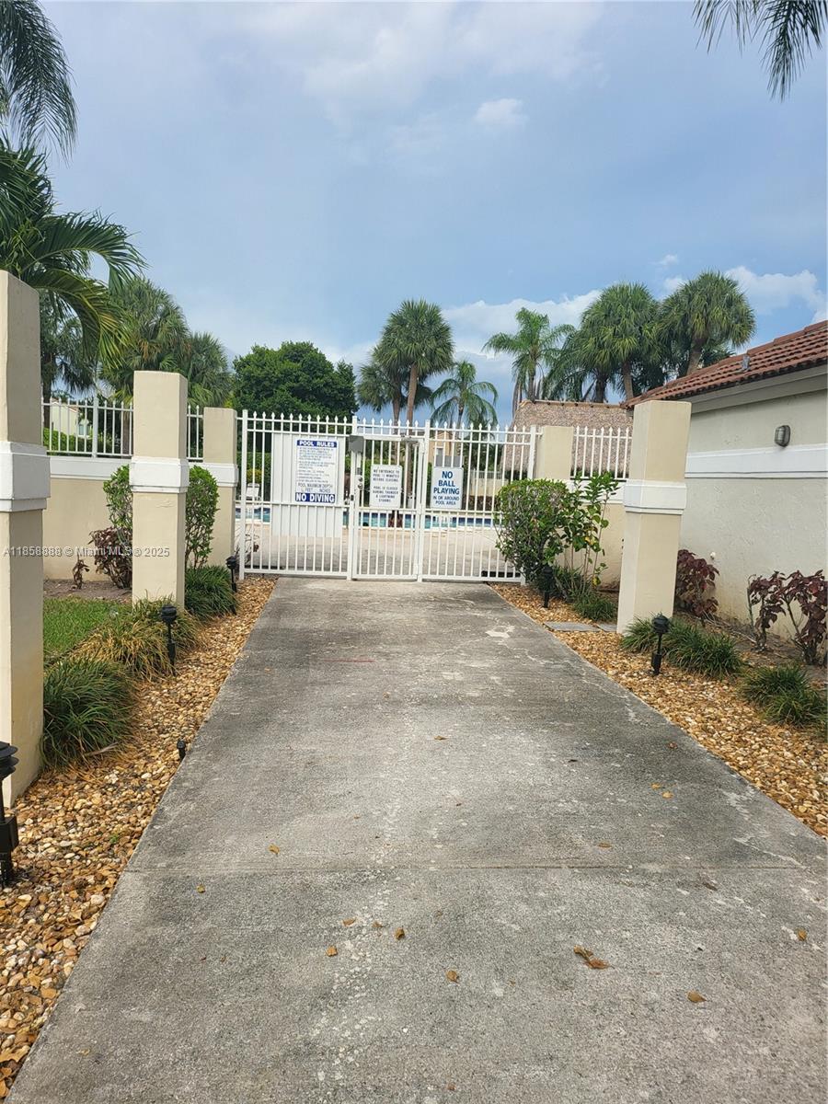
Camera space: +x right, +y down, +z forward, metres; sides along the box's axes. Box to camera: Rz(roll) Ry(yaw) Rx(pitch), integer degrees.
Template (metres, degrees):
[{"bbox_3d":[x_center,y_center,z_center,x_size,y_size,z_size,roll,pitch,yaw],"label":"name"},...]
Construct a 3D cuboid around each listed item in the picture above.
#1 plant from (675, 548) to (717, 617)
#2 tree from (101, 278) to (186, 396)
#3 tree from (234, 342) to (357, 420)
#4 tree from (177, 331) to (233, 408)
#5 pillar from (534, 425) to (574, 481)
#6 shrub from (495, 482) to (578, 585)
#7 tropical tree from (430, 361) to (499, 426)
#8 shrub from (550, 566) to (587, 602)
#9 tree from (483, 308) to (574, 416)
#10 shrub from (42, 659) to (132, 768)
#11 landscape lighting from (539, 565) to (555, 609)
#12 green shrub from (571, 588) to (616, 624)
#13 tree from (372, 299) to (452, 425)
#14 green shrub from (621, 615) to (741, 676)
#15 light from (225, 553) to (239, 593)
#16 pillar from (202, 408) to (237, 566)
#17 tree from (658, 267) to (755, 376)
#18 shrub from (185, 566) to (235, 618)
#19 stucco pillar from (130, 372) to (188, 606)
[{"bbox_3d":[3.171,0.374,8.772,0.700,0.870,0.700,2,6,-6],"label":"plant"},{"bbox_3d":[-9.468,-5.605,26.721,3.298,7.657,3.298,2,6,-6],"label":"tree"},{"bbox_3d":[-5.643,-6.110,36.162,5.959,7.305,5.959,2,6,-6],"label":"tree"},{"bbox_3d":[-8.352,-5.213,29.903,2.800,6.564,2.800,2,6,-6],"label":"tree"},{"bbox_3d":[1.977,-0.643,11.142,0.430,2.300,0.430,2,6,-6],"label":"pillar"},{"bbox_3d":[1.682,-0.200,10.310,1.020,1.571,0.950,2,6,-6],"label":"shrub"},{"bbox_3d":[2.477,-6.444,40.995,3.745,7.412,3.745,2,6,-6],"label":"tropical tree"},{"bbox_3d":[2.065,0.397,10.171,0.480,0.454,0.460,2,6,-6],"label":"shrub"},{"bbox_3d":[4.968,-6.502,35.173,3.954,9.031,3.954,2,6,-6],"label":"tree"},{"bbox_3d":[-1.925,0.856,4.375,0.600,0.437,0.620,2,6,-6],"label":"shrub"},{"bbox_3d":[1.609,0.436,9.230,0.150,0.500,0.150,2,6,-6],"label":"landscape lighting"},{"bbox_3d":[2.041,0.584,8.725,0.550,0.360,0.600,2,6,-6],"label":"green shrub"},{"bbox_3d":[-0.167,-6.973,35.607,3.635,9.367,3.635,2,6,-6],"label":"tree"},{"bbox_3d":[2.504,0.782,6.925,0.950,0.380,1.200,2,6,-6],"label":"green shrub"},{"bbox_3d":[-2.209,0.258,9.402,0.150,0.470,0.150,2,6,-6],"label":"light"},{"bbox_3d":[-2.707,-0.821,10.643,0.430,2.300,0.430,2,6,-6],"label":"pillar"},{"bbox_3d":[11.519,-6.173,30.896,3.900,10.080,3.900,2,6,-6],"label":"tree"},{"bbox_3d":[-2.298,0.389,8.244,0.700,0.450,0.850,2,6,-6],"label":"shrub"},{"bbox_3d":[-2.363,-0.444,7.125,0.460,2.320,0.460,2,6,-6],"label":"stucco pillar"}]

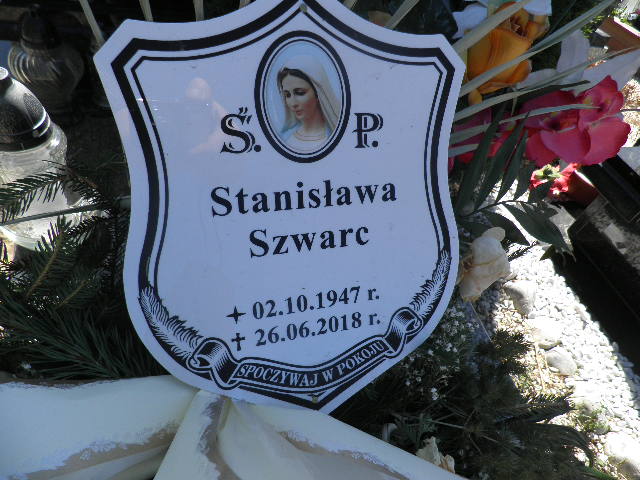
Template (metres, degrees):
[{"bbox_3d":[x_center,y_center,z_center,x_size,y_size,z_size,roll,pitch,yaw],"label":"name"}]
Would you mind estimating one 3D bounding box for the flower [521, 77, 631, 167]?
[{"bbox_3d":[0.236,-0.110,0.410,0.092,0.065,0.055,23,47,18],"label":"flower"}]

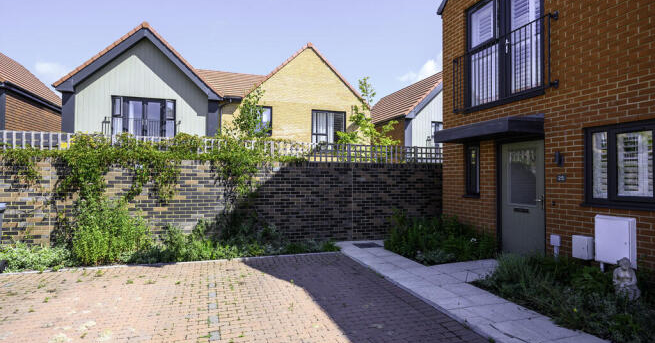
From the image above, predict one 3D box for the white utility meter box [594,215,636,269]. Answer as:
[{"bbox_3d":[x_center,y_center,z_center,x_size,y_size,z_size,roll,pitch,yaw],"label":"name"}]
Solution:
[{"bbox_3d":[3.602,0.884,4.340,0.130,0.620,0.420,0,-1,-19],"label":"white utility meter box"}]

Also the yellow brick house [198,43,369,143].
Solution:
[{"bbox_3d":[-2.255,-2.021,19.824,6.520,7.690,8.000,0,-1,-18],"label":"yellow brick house"}]

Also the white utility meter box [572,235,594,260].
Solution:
[{"bbox_3d":[3.476,1.031,4.709,0.120,0.300,0.205,0,-1,-19],"label":"white utility meter box"}]

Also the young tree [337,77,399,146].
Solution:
[{"bbox_3d":[1.307,-0.712,11.269,2.000,4.720,2.000,0,-1,-18],"label":"young tree"}]

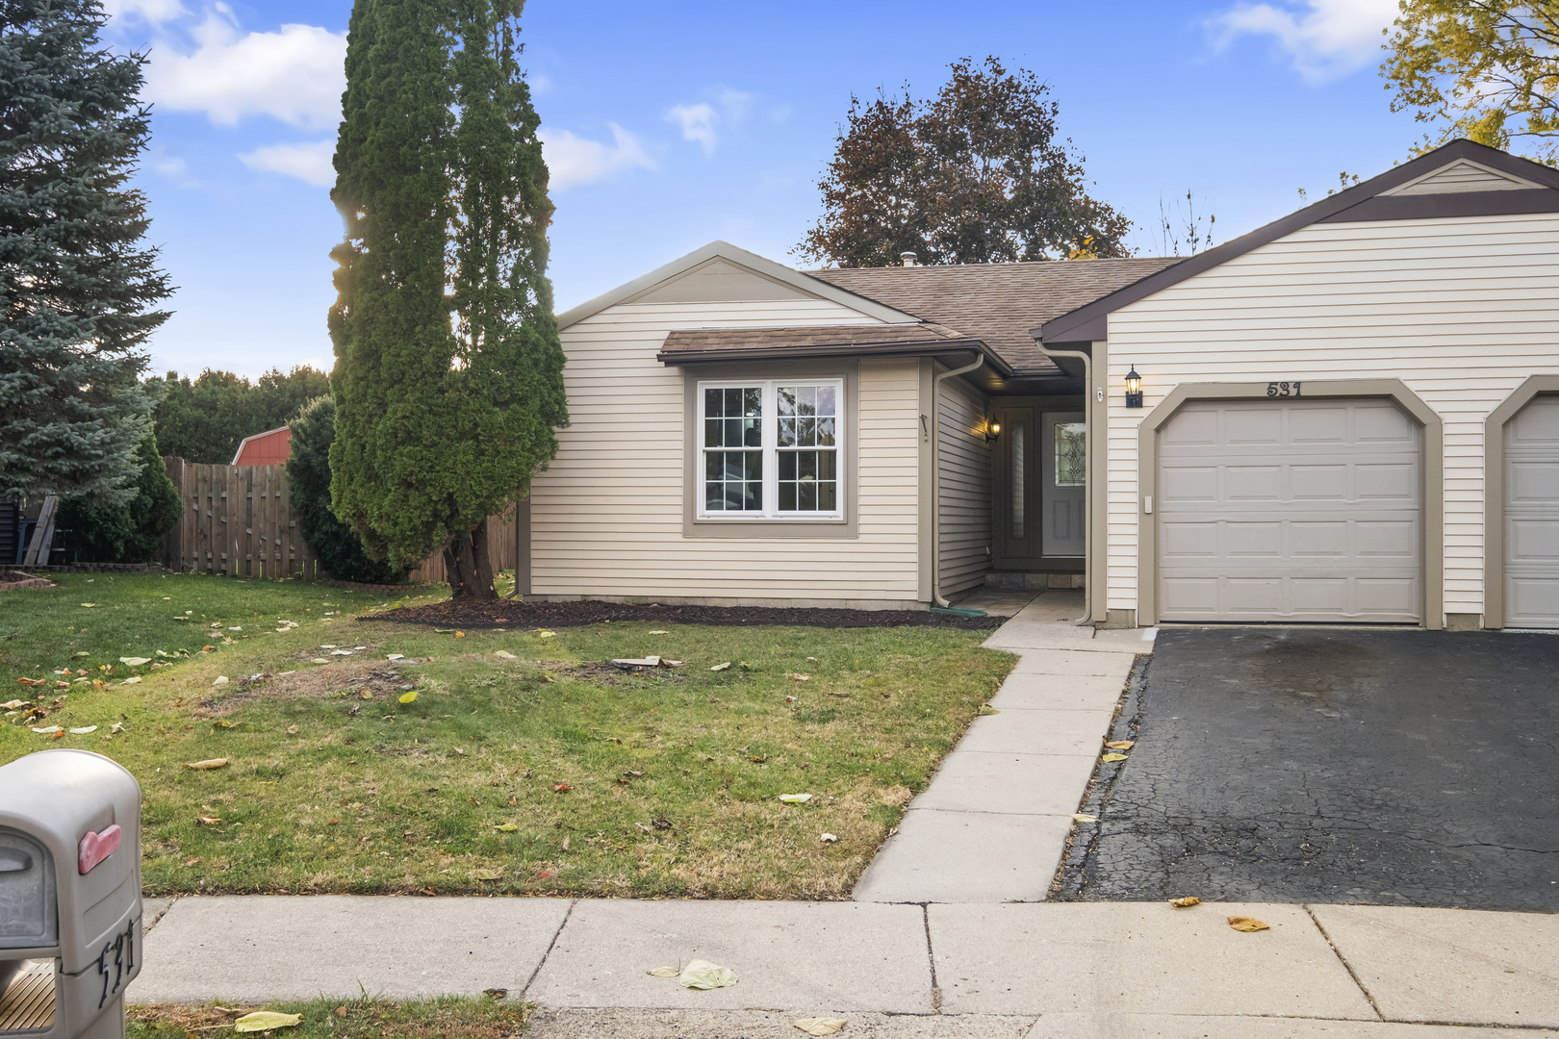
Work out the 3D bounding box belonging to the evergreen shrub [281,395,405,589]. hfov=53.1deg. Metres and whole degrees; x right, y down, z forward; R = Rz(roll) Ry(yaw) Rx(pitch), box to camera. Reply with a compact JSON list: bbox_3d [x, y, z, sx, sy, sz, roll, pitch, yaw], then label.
[{"bbox_3d":[-5.950,-0.480,22.200,2.100,2.750,2.000,0,0,0],"label":"evergreen shrub"}]

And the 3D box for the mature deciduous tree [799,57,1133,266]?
[{"bbox_3d":[5.000,-5.800,42.000,9.300,13.400,9.200,0,0,0],"label":"mature deciduous tree"}]

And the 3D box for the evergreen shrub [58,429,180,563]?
[{"bbox_3d":[-10.600,-0.460,25.000,2.000,2.400,1.900,0,0,0],"label":"evergreen shrub"}]

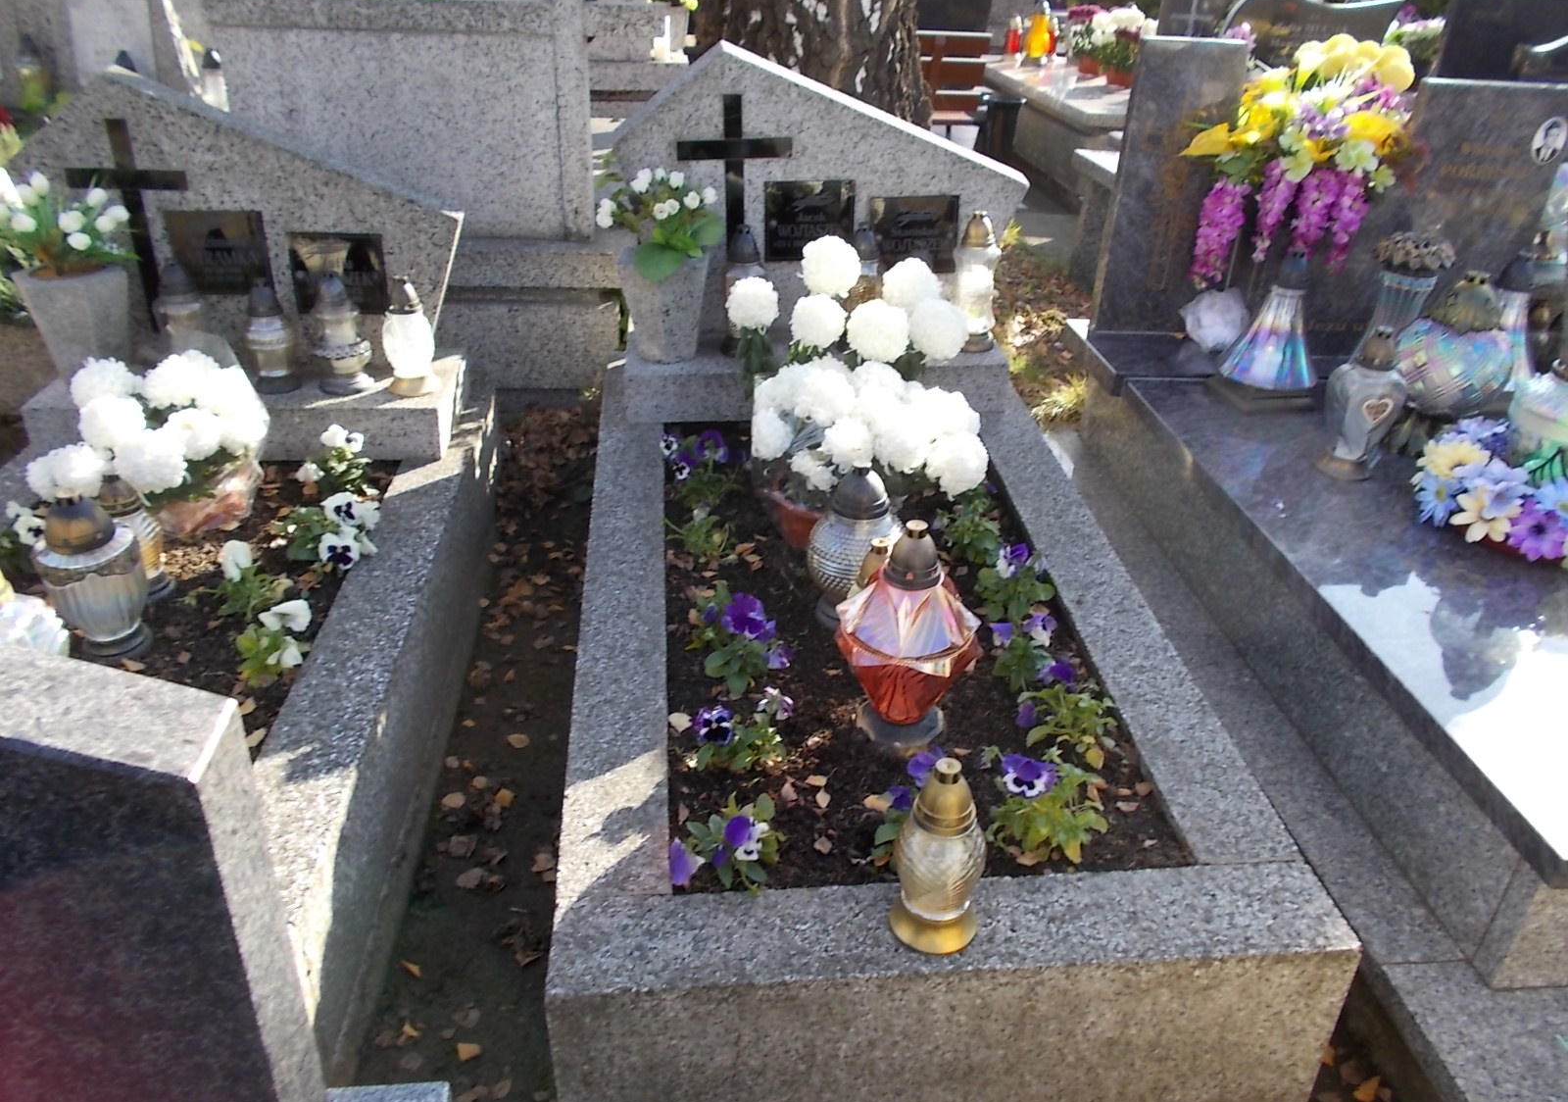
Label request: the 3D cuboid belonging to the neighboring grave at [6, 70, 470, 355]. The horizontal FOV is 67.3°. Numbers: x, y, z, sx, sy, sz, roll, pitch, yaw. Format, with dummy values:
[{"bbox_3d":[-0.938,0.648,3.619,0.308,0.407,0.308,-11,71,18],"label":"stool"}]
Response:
[{"bbox_3d":[-1.075,-0.661,2.413,0.832,0.602,0.084,-2,32,-5],"label":"neighboring grave"}]

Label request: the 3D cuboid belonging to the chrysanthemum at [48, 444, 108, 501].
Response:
[{"bbox_3d":[-1.293,-0.146,2.155,0.108,0.097,0.108,-2,32,-5],"label":"chrysanthemum"}]

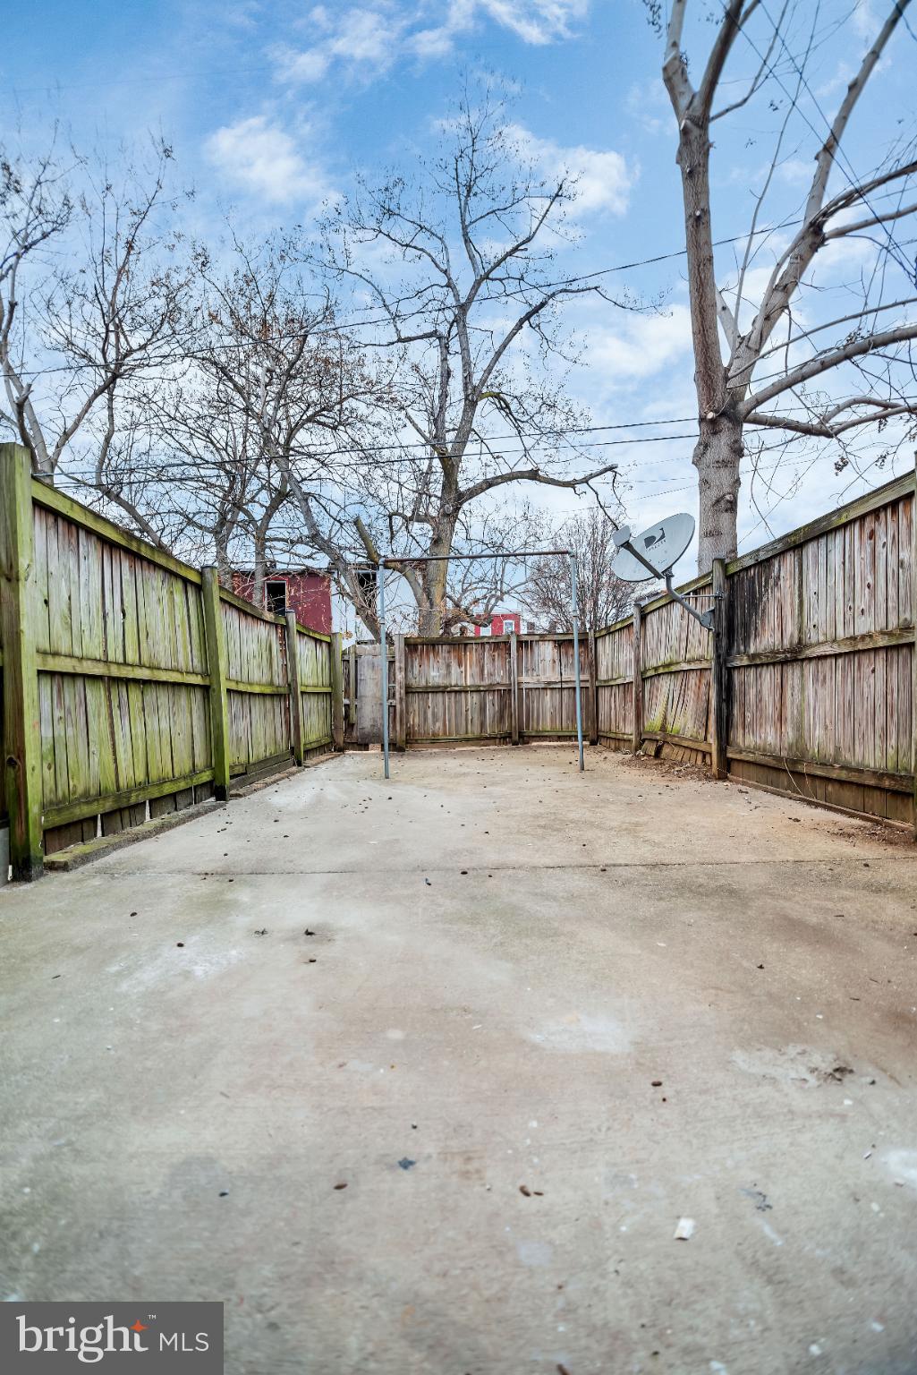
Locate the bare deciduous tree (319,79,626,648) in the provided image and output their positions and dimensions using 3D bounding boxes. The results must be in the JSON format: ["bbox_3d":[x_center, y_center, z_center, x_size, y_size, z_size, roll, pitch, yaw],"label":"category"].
[{"bbox_3d":[0.390,-7.700,16.800,8.700,17.600,8.000,-1,0,-1],"label":"bare deciduous tree"}]

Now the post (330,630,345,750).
[{"bbox_3d":[-1.970,0.050,9.900,0.140,1.910,0.140,-1,0,-1],"label":"post"}]

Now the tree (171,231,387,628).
[{"bbox_3d":[-4.900,-5.700,16.800,6.000,13.700,6.000,-1,0,-1],"label":"tree"}]

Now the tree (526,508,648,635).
[{"bbox_3d":[5.600,-3.400,27.000,5.400,9.200,5.200,-1,0,-1],"label":"tree"}]

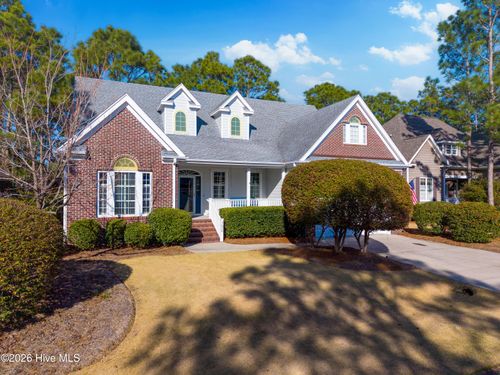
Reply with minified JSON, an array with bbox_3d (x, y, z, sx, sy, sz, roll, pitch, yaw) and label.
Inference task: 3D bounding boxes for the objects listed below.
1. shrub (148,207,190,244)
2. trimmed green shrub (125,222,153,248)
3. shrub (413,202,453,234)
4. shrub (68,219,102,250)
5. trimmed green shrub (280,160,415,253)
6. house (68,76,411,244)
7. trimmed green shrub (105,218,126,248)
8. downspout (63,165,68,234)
[{"bbox_3d":[-3.300,1.616,14.300,1.700,1.530,1.600,0,-1,-24],"label":"shrub"},{"bbox_3d":[-4.287,1.837,13.450,1.150,1.020,1.150,0,-1,-24],"label":"trimmed green shrub"},{"bbox_3d":[10.586,1.782,20.000,2.400,1.800,2.200,0,-1,-24],"label":"shrub"},{"bbox_3d":[-6.144,1.703,12.950,1.250,1.140,1.250,0,-1,-24],"label":"shrub"},{"bbox_3d":[3.853,0.674,13.700,4.900,3.600,4.000,-1,-1,16],"label":"trimmed green shrub"},{"bbox_3d":[-1.783,-1.893,22.753,17.900,9.050,14.000,0,-1,-24],"label":"house"},{"bbox_3d":[-5.198,1.739,13.400,0.950,1.120,1.000,0,-1,-24],"label":"trimmed green shrub"},{"bbox_3d":[-7.255,0.521,13.631,0.110,2.870,0.100,0,-1,-24],"label":"downspout"}]

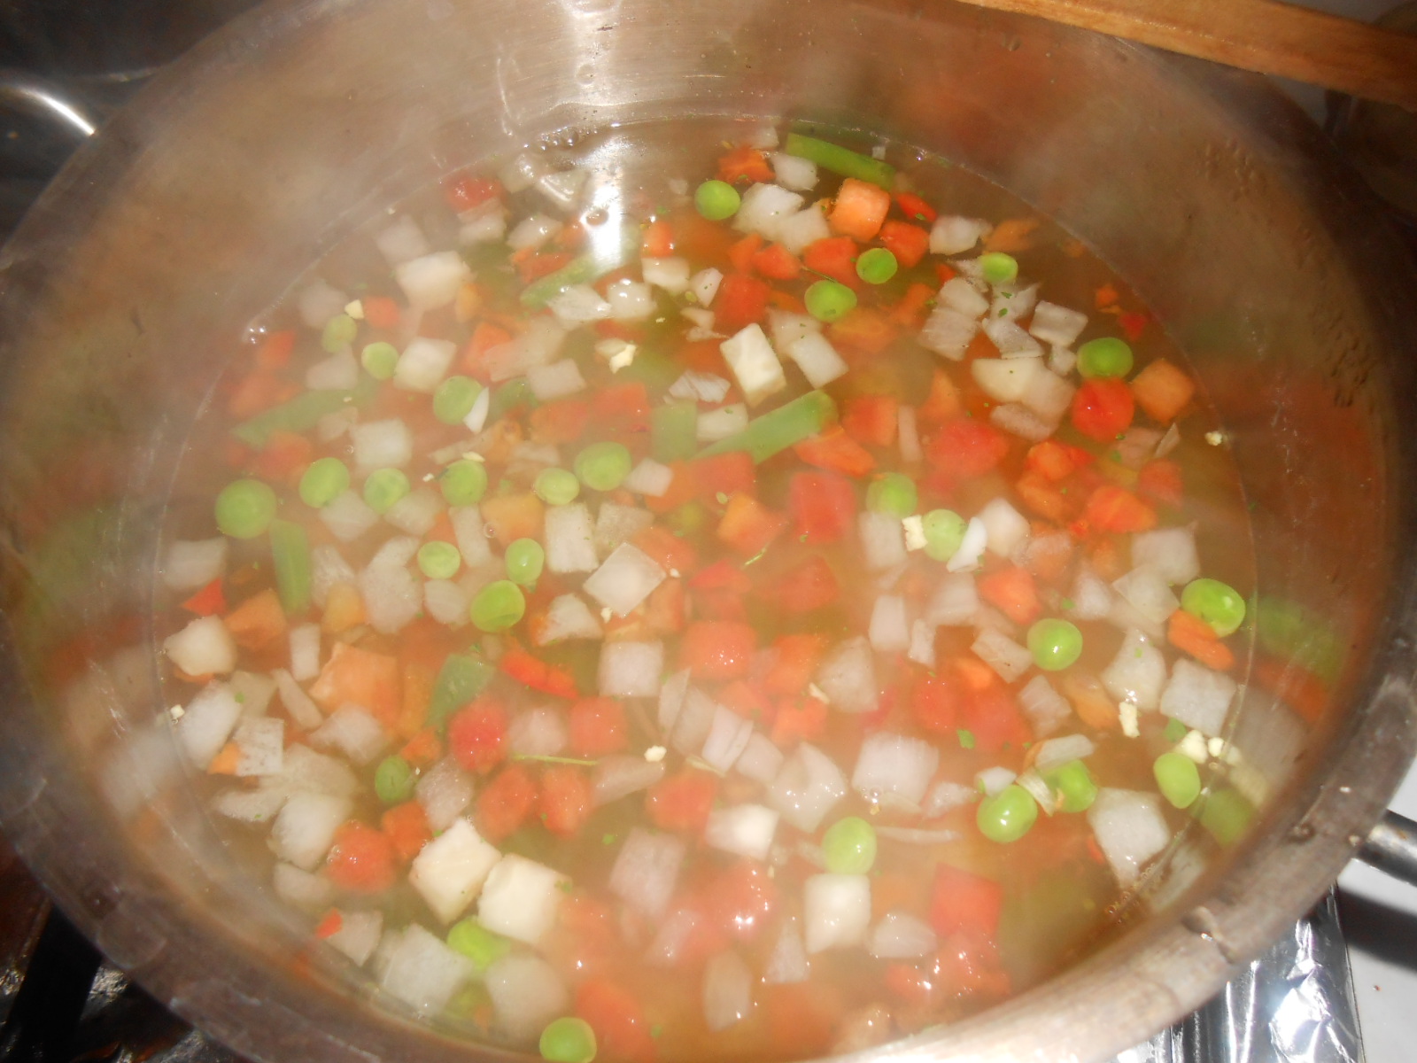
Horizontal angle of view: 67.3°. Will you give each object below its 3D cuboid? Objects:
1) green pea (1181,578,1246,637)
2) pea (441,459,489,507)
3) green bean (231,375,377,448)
[{"bbox_3d":[0.092,0.014,0.194,0.011,0.010,0.010,-1,60,1],"label":"green pea"},{"bbox_3d":[-0.049,-0.010,0.214,0.010,0.010,0.010,-3,60,0],"label":"pea"},{"bbox_3d":[-0.083,-0.025,0.221,0.029,0.005,0.006,-24,62,-11],"label":"green bean"}]

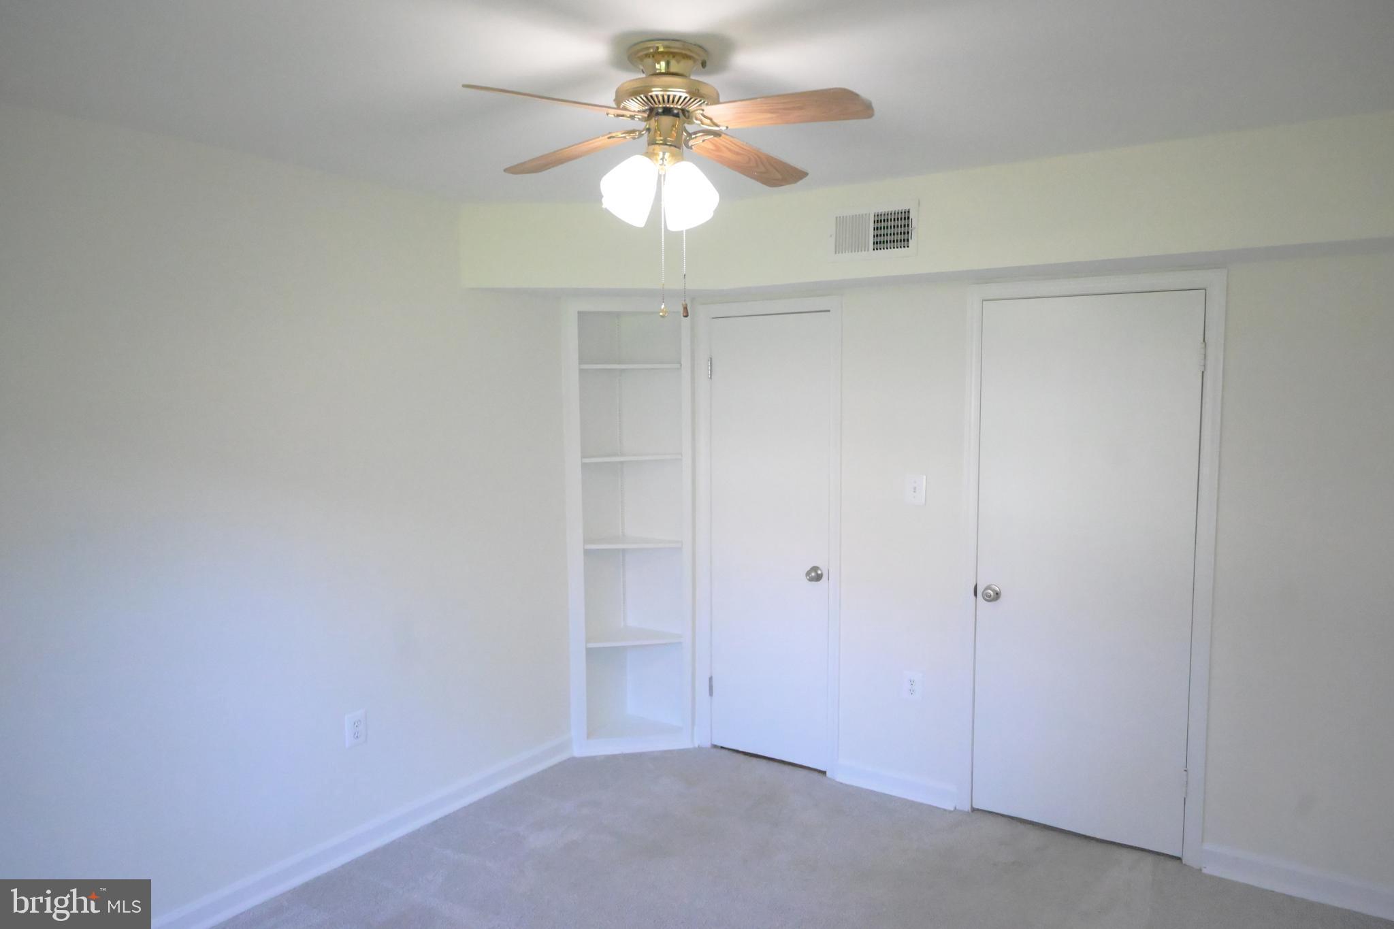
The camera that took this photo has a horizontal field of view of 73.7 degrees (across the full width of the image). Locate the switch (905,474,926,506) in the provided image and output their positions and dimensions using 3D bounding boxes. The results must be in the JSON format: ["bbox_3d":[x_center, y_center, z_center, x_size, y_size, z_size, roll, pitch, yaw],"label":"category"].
[{"bbox_3d":[0.883,0.106,3.769,0.084,0.122,0.013,3,6,35],"label":"switch"}]

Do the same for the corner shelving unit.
[{"bbox_3d":[-0.328,0.296,4.423,0.584,2.113,0.280,-1,5,-10],"label":"corner shelving unit"}]

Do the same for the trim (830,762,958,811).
[{"bbox_3d":[0.832,1.345,3.916,0.535,0.095,0.015,3,6,35],"label":"trim"}]

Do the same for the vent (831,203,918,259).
[{"bbox_3d":[0.639,-0.848,3.385,0.349,0.198,0.018,3,6,35],"label":"vent"}]

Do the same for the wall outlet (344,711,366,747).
[{"bbox_3d":[-1.236,0.964,3.380,0.008,0.121,0.081,3,6,35],"label":"wall outlet"}]

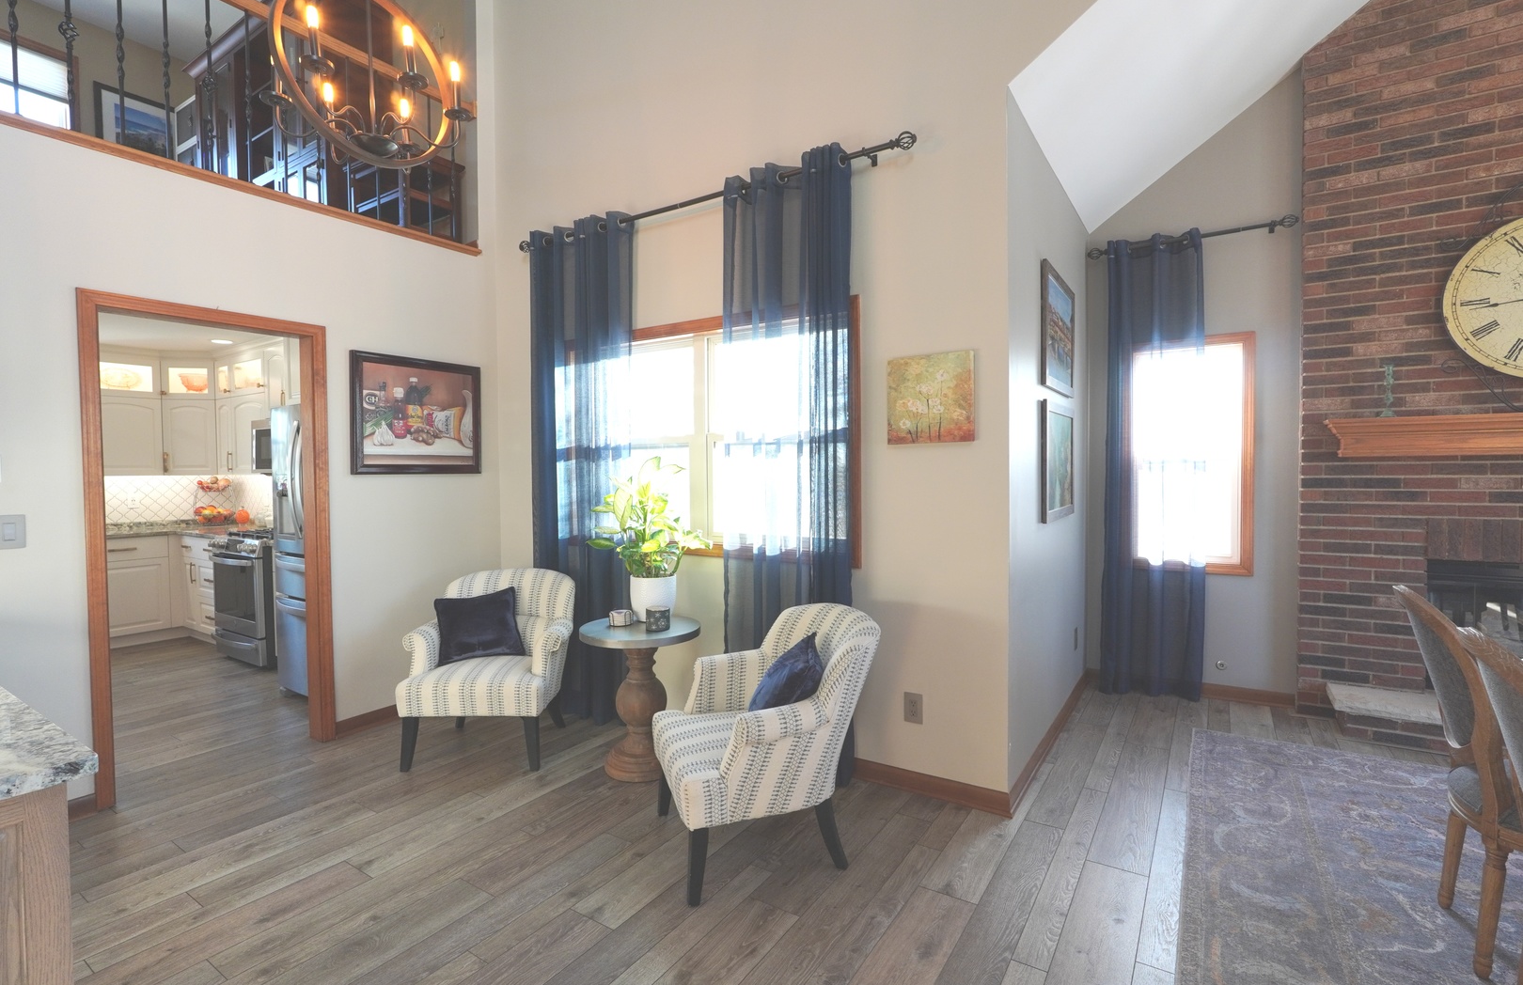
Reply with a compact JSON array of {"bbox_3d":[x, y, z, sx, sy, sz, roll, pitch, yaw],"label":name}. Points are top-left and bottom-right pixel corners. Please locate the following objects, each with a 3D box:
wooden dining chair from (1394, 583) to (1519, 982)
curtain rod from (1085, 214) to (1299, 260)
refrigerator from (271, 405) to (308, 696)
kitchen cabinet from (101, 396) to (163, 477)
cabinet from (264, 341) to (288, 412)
[{"bbox_3d":[2.149,0.797,1.865,0.620,1.000,0.500,1,2,34],"label":"wooden dining chair"},{"bbox_3d":[2.507,-1.489,3.999,1.050,0.080,0.120,1,2,34],"label":"curtain rod"},{"bbox_3d":[-2.434,0.359,4.266,0.910,1.780,0.900,1,2,34],"label":"refrigerator"},{"bbox_3d":[-5.409,-0.463,5.631,0.335,0.653,0.579,0,2,34],"label":"kitchen cabinet"},{"bbox_3d":[-3.493,-0.845,5.242,0.733,0.542,0.330,0,2,34],"label":"cabinet"}]

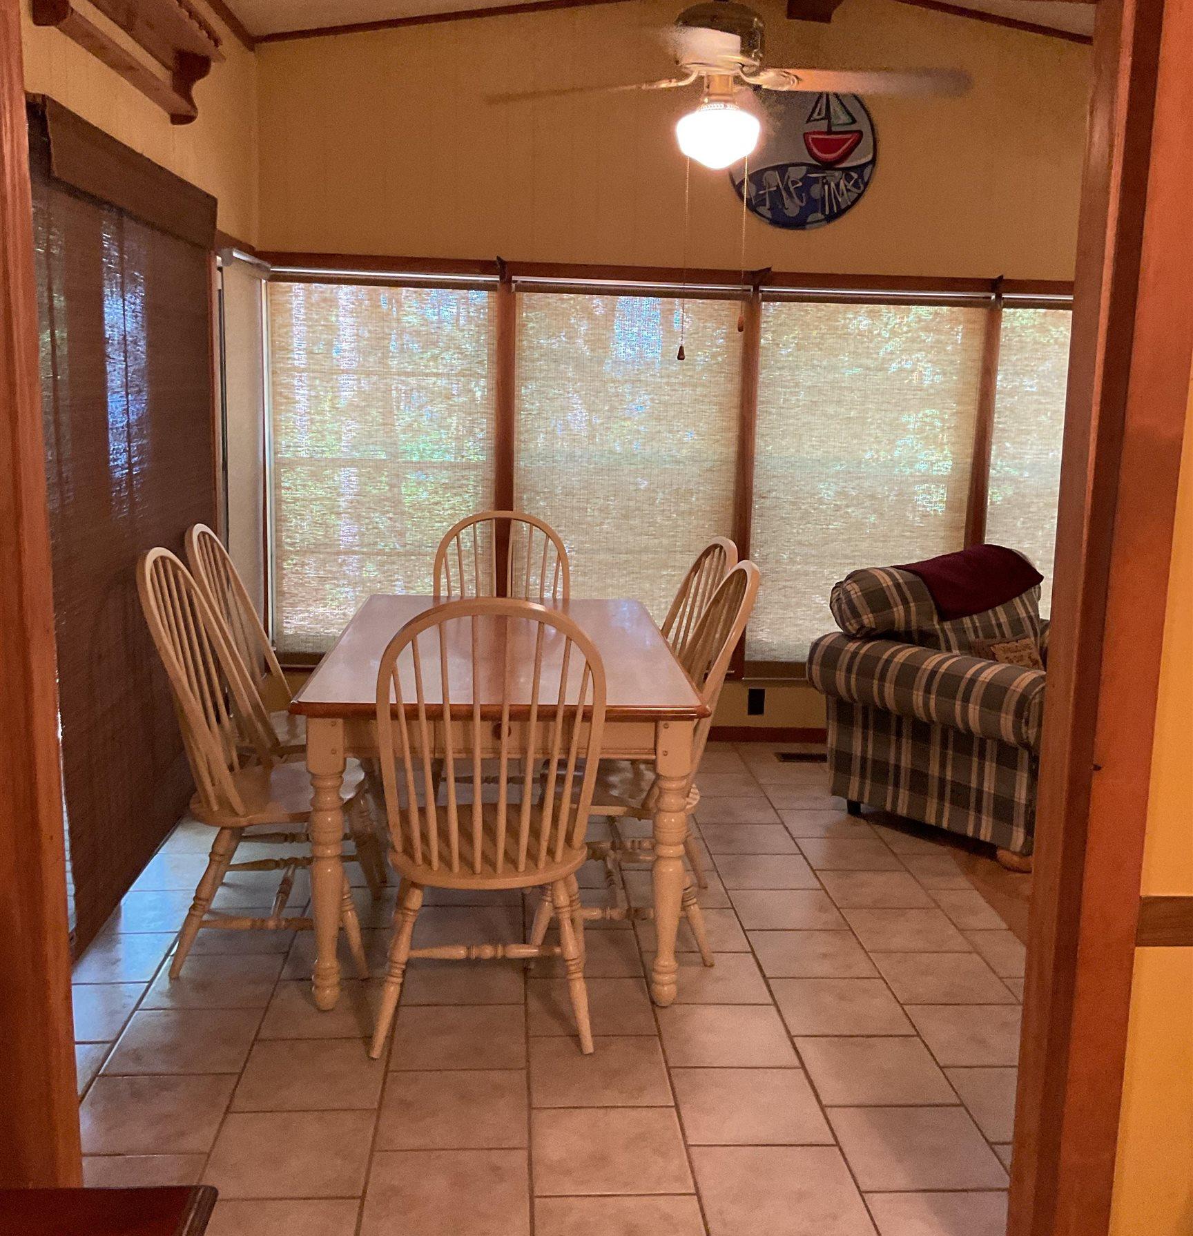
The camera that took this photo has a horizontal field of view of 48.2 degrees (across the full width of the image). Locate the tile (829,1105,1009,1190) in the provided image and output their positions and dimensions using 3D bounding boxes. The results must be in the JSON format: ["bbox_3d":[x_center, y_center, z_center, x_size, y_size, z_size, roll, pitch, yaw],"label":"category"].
[{"bbox_3d":[0.642,1.067,2.682,0.303,0.012,0.303,1,10,-4],"label":"tile"}]

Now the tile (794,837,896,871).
[{"bbox_3d":[0.837,0.788,4.375,0.303,0.012,0.303,1,10,-4],"label":"tile"}]

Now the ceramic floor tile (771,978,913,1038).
[{"bbox_3d":[0.606,0.971,3.322,0.304,0.010,0.306,1,10,-4],"label":"ceramic floor tile"}]

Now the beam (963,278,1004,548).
[{"bbox_3d":[1.636,-0.560,5.633,0.072,1.653,0.045,1,10,-4],"label":"beam"}]

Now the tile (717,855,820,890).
[{"bbox_3d":[0.539,0.809,4.202,0.303,0.012,0.303,1,10,-4],"label":"tile"}]

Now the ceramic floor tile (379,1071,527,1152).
[{"bbox_3d":[-0.296,1.034,2.802,0.304,0.010,0.304,1,10,-4],"label":"ceramic floor tile"}]

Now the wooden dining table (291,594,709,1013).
[{"bbox_3d":[-0.268,0.435,3.837,0.945,0.755,1.576,1,9,-4],"label":"wooden dining table"}]

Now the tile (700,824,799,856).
[{"bbox_3d":[0.507,0.742,4.445,0.298,0.010,0.298,1,10,-4],"label":"tile"}]

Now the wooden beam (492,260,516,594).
[{"bbox_3d":[-0.383,-0.634,5.552,0.085,1.644,0.045,1,10,-4],"label":"wooden beam"}]

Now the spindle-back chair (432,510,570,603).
[{"bbox_3d":[-0.350,0.178,4.665,0.505,1.058,0.585,1,10,-4],"label":"spindle-back chair"}]

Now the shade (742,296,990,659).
[{"bbox_3d":[1.126,-0.548,5.619,0.958,1.526,0.060,1,10,-4],"label":"shade"}]

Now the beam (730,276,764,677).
[{"bbox_3d":[0.623,-0.576,5.630,0.080,1.694,0.030,1,10,-4],"label":"beam"}]

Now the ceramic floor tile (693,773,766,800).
[{"bbox_3d":[0.477,0.649,5.141,0.304,0.010,0.304,1,10,-4],"label":"ceramic floor tile"}]

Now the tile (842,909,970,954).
[{"bbox_3d":[0.885,0.896,3.811,0.304,0.010,0.306,1,10,-4],"label":"tile"}]

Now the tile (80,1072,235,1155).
[{"bbox_3d":[-0.918,1.028,2.755,0.304,0.010,0.304,1,10,-4],"label":"tile"}]

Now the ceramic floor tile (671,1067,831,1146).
[{"bbox_3d":[0.326,1.044,2.846,0.304,0.010,0.306,1,10,-4],"label":"ceramic floor tile"}]

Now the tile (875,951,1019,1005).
[{"bbox_3d":[0.899,0.943,3.463,0.303,0.012,0.303,1,10,-4],"label":"tile"}]

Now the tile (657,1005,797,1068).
[{"bbox_3d":[0.296,0.966,3.070,0.298,0.010,0.298,1,10,-4],"label":"tile"}]

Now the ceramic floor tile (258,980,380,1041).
[{"bbox_3d":[-0.623,0.928,3.154,0.298,0.010,0.298,1,10,-4],"label":"ceramic floor tile"}]

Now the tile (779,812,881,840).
[{"bbox_3d":[0.822,0.739,4.737,0.304,0.010,0.306,1,10,-4],"label":"tile"}]

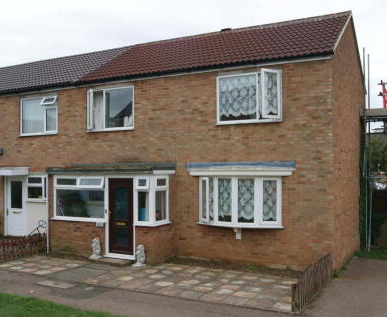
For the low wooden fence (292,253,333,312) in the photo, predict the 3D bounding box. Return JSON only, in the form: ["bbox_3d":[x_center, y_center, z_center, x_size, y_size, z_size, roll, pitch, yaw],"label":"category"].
[{"bbox_3d":[2.298,2.256,8.174,0.100,0.480,2.850,-1,-2,28],"label":"low wooden fence"}]

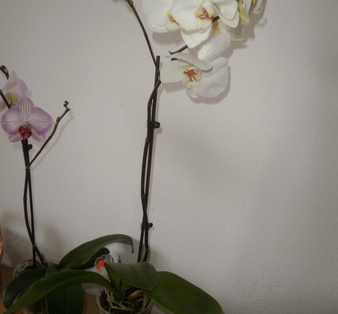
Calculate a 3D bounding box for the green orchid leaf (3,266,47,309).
[{"bbox_3d":[-0.304,0.272,0.725,0.115,0.075,0.070,-9,24,-33],"label":"green orchid leaf"}]

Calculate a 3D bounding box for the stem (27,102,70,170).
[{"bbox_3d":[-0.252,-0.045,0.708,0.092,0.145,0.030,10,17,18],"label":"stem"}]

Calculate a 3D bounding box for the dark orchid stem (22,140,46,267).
[{"bbox_3d":[-0.307,0.108,0.769,0.044,0.290,0.035,10,17,18],"label":"dark orchid stem"}]

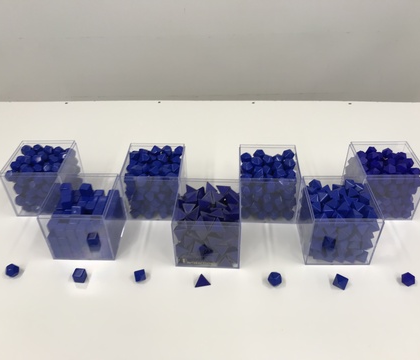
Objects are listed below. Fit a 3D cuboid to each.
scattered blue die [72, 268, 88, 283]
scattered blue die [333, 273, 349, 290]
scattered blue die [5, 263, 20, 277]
[{"bbox_3d":[-0.212,0.157,0.635,0.015,0.015,0.015,5,41,7],"label":"scattered blue die"},{"bbox_3d":[0.199,0.155,0.592,0.021,0.016,0.020,1,38,2],"label":"scattered blue die"},{"bbox_3d":[-0.315,0.144,0.619,0.021,0.019,0.021,1,38,2],"label":"scattered blue die"}]

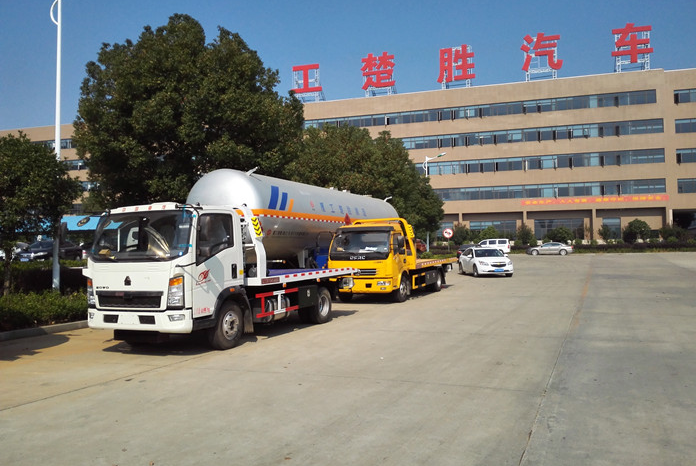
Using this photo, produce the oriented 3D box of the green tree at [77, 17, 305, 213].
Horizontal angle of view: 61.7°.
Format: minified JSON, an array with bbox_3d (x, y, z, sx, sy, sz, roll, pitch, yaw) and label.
[{"bbox_3d":[-5.370,-2.662,19.582,7.500,9.570,7.500,-1,-1,24],"label":"green tree"}]

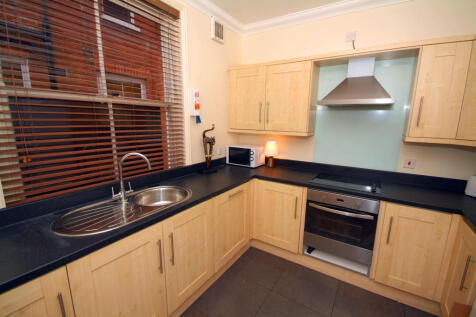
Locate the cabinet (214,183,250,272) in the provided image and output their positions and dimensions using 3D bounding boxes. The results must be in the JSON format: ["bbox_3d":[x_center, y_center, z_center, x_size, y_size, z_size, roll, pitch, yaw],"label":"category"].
[{"bbox_3d":[-0.285,0.617,2.140,0.570,0.727,0.614,7,11,31],"label":"cabinet"}]

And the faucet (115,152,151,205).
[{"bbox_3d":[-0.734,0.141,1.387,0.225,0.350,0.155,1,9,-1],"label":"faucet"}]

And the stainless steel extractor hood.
[{"bbox_3d":[1.158,-0.739,1.939,0.600,0.450,0.430,7,11,31],"label":"stainless steel extractor hood"}]

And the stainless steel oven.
[{"bbox_3d":[1.071,0.611,2.067,0.585,0.642,0.560,7,11,31],"label":"stainless steel oven"}]

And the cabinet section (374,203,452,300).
[{"bbox_3d":[1.516,0.714,1.786,0.418,0.730,0.480,7,11,32],"label":"cabinet section"}]

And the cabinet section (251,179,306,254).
[{"bbox_3d":[0.553,0.601,2.396,0.558,0.730,0.480,7,11,32],"label":"cabinet section"}]

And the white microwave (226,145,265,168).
[{"bbox_3d":[0.115,-0.041,2.816,0.446,0.263,0.320,6,11,29],"label":"white microwave"}]

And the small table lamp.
[{"bbox_3d":[0.443,-0.046,2.641,0.185,0.350,0.185,7,11,31],"label":"small table lamp"}]

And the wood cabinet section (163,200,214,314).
[{"bbox_3d":[-0.555,0.706,1.663,0.480,0.730,0.493,7,11,32],"label":"wood cabinet section"}]

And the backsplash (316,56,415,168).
[{"bbox_3d":[1.292,-0.455,2.151,0.855,1.125,0.012,7,11,31],"label":"backsplash"}]

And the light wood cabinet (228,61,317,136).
[{"bbox_3d":[0.397,-0.707,2.484,1.040,0.799,0.320,7,11,31],"label":"light wood cabinet"}]

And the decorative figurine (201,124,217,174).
[{"bbox_3d":[-0.324,-0.119,2.326,0.190,0.570,0.095,-1,10,-13],"label":"decorative figurine"}]

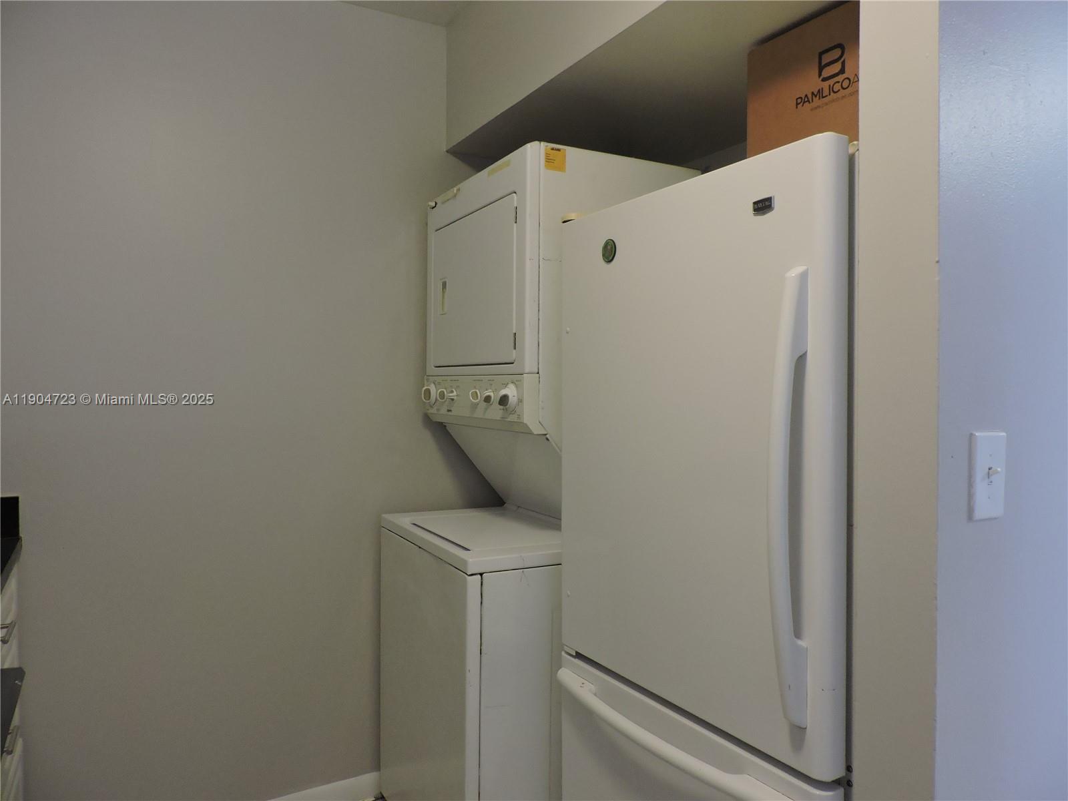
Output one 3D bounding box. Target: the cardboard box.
[{"bbox_3d":[0.764,-0.614,1.607,0.360,0.385,0.455,-1,1,-32],"label":"cardboard box"}]

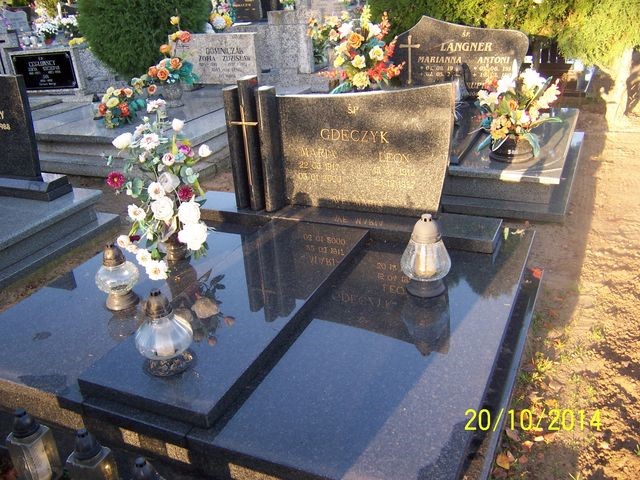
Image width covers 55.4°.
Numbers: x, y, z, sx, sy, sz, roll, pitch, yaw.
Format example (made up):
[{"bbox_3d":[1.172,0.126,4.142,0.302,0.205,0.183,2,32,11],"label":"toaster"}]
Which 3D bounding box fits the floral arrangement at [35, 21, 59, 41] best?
[{"bbox_3d":[-4.931,-3.750,11.000,0.400,0.380,0.380,7,28,24],"label":"floral arrangement"}]

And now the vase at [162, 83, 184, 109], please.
[{"bbox_3d":[-1.345,-1.326,5.600,0.190,0.220,0.190,7,28,24],"label":"vase"}]

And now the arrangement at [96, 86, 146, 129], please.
[{"bbox_3d":[-1.685,-1.121,5.180,0.380,0.310,0.330,7,28,24],"label":"arrangement"}]

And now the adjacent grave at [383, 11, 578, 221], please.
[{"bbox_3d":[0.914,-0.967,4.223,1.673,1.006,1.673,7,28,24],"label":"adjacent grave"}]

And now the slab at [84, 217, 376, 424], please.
[{"bbox_3d":[-0.273,0.219,2.398,0.505,0.049,1.324,7,28,24],"label":"slab"}]

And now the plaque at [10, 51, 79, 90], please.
[{"bbox_3d":[-3.045,-1.880,6.780,0.640,0.400,0.040,1,26,13],"label":"plaque"}]

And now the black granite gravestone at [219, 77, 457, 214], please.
[{"bbox_3d":[0.076,-0.459,2.912,1.088,0.663,0.135,5,27,20],"label":"black granite gravestone"}]

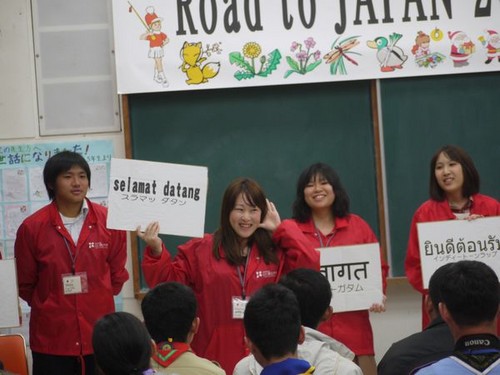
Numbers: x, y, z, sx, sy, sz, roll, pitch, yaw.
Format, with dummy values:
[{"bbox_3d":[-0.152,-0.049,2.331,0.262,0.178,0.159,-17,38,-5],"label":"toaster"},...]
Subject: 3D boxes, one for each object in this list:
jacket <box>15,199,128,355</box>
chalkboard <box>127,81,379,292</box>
[{"bbox_3d":[-0.794,0.396,10.800,0.490,0.690,0.300,-3,0,-7],"label":"jacket"},{"bbox_3d":[0.026,-0.047,11.450,1.190,1.100,0.060,-3,0,0],"label":"chalkboard"}]

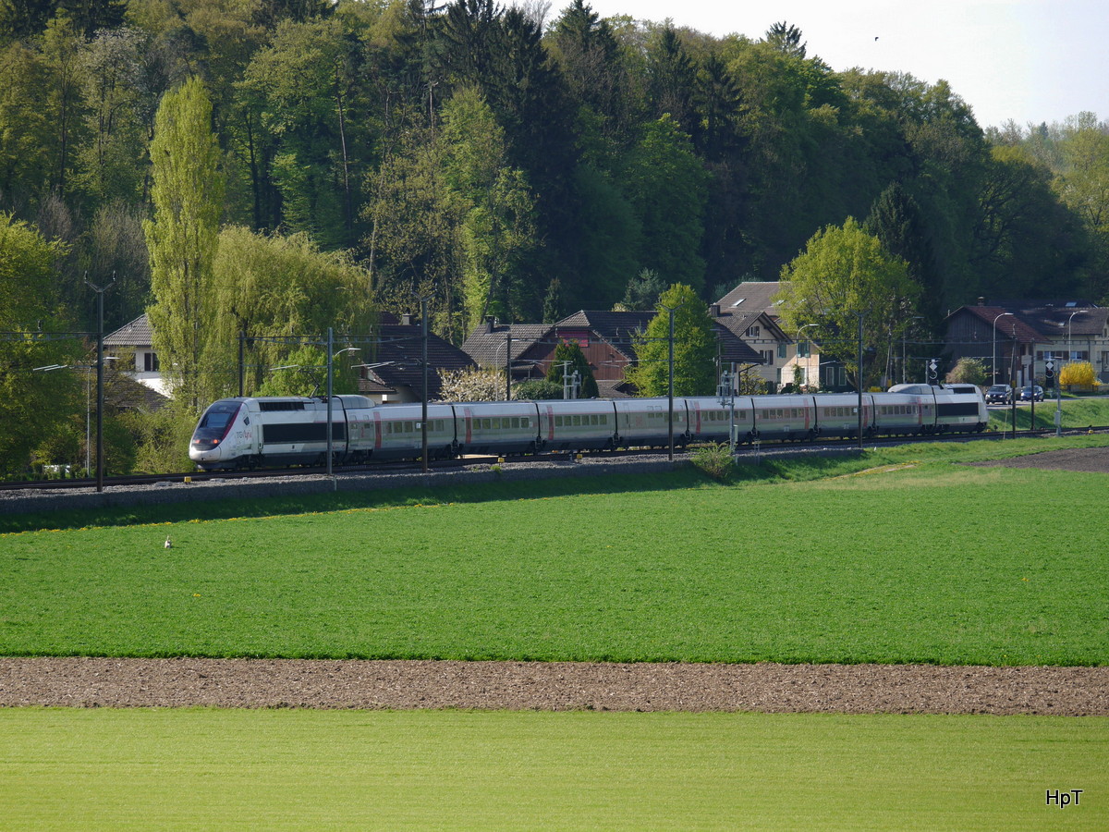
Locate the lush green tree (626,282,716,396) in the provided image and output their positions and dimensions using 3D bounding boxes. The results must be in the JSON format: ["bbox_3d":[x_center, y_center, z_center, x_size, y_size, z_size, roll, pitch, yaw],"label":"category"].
[{"bbox_3d":[8.988,-4.512,532.000,6.900,11.400,6.700,0,1,0],"label":"lush green tree"}]

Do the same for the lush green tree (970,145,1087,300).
[{"bbox_3d":[52.907,-17.636,770.000,13.163,24.680,12.500,0,1,0],"label":"lush green tree"}]

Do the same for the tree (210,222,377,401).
[{"bbox_3d":[-17.364,-4.760,457.000,11.108,15.685,11.000,0,1,0],"label":"tree"}]

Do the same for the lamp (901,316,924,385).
[{"bbox_3d":[31.274,-4.623,602.000,1.850,8.000,0.350,0,1,16],"label":"lamp"}]

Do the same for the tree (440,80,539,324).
[{"bbox_3d":[-5.280,-13.995,553.000,8.000,24.500,7.500,0,1,0],"label":"tree"}]

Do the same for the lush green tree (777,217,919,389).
[{"bbox_3d":[25.356,-9.064,598.000,12.299,16.292,12.000,0,1,0],"label":"lush green tree"}]

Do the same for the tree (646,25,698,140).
[{"bbox_3d":[10.981,-23.742,650.000,6.200,25.000,6.200,0,1,0],"label":"tree"}]

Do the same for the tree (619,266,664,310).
[{"bbox_3d":[7.067,-6.245,560.000,4.600,11.500,4.600,0,1,0],"label":"tree"}]

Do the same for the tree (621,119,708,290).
[{"bbox_3d":[10.603,-17.001,670.000,8.590,24.248,8.700,0,1,0],"label":"tree"}]

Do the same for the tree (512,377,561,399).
[{"bbox_3d":[-1.211,-0.033,490.000,3.700,5.000,3.600,0,1,0],"label":"tree"}]

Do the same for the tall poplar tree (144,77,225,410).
[{"bbox_3d":[-23.801,-9.509,445.000,5.111,24.425,5.200,0,1,0],"label":"tall poplar tree"}]

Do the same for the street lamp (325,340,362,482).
[{"bbox_3d":[-12.115,-0.504,397.000,1.950,8.271,0.500,0,1,0],"label":"street lamp"}]

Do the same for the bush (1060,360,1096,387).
[{"bbox_3d":[49.706,-3.992,657.000,3.510,2.808,2.800,0,1,0],"label":"bush"}]

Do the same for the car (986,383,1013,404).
[{"bbox_3d":[40.142,-1.908,624.000,1.820,1.760,4.500,0,1,14],"label":"car"}]

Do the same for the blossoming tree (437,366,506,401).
[{"bbox_3d":[-5.838,-0.484,483.000,4.900,6.000,4.800,0,1,0],"label":"blossoming tree"}]

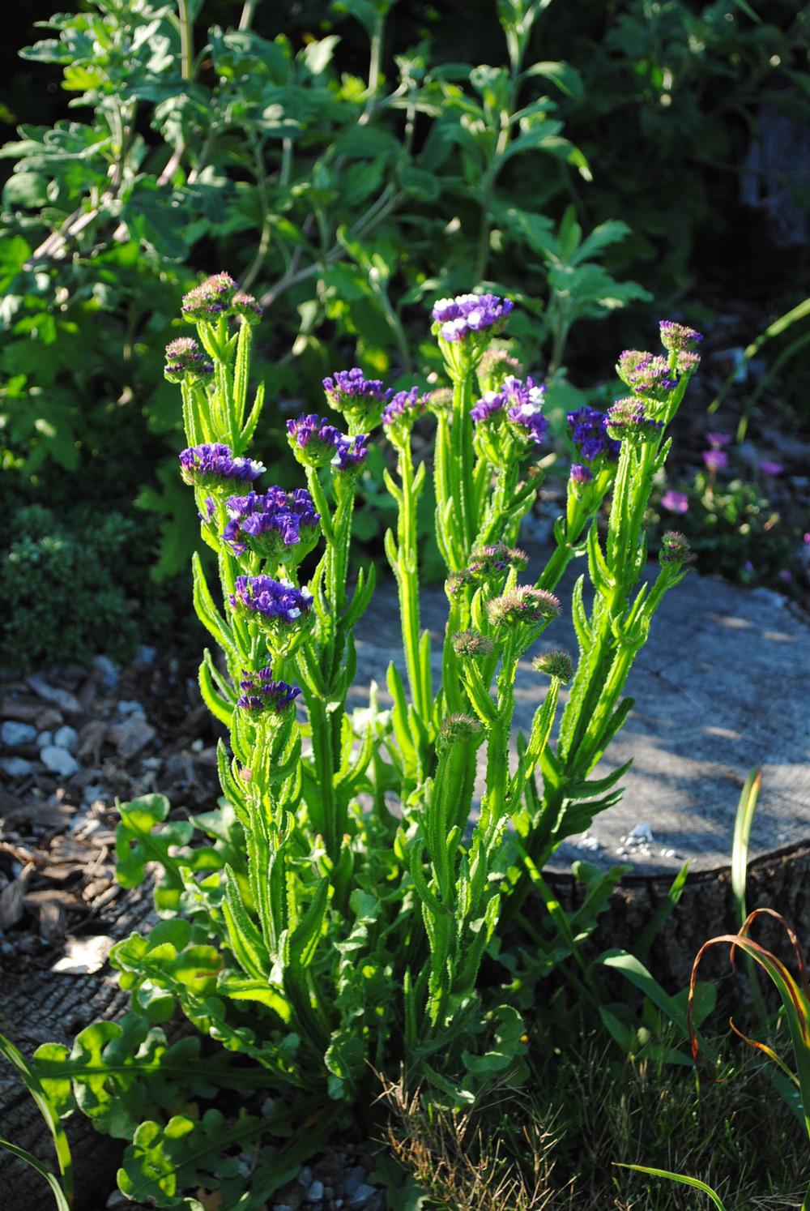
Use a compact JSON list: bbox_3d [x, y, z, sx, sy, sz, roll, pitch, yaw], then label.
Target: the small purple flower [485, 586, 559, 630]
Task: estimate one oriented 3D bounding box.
[{"bbox_3d":[0.061,0.001,1.240,0.037,0.020,0.029,0,25,0],"label":"small purple flower"}]

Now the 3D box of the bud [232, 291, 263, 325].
[{"bbox_3d":[-0.082,-0.155,1.260,0.017,0.017,0.017,0,25,0],"label":"bud"}]

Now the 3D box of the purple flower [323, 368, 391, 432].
[{"bbox_3d":[-0.025,-0.107,1.260,0.035,0.028,0.032,0,29,0],"label":"purple flower"}]

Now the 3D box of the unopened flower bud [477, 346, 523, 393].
[{"bbox_3d":[0.045,-0.113,1.160,0.021,0.016,0.019,0,28,0],"label":"unopened flower bud"}]

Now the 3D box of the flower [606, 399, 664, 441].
[{"bbox_3d":[0.110,-0.089,1.160,0.028,0.014,0.021,0,28,0],"label":"flower"}]

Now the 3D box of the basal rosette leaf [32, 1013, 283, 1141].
[{"bbox_3d":[-0.126,0.239,1.230,0.128,0.033,0.065,0,28,0],"label":"basal rosette leaf"}]

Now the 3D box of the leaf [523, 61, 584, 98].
[{"bbox_3d":[0.125,-0.445,2.050,0.052,0.028,0.032,0,29,0],"label":"leaf"}]

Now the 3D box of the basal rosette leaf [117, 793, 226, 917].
[{"bbox_3d":[-0.126,0.134,1.300,0.059,0.050,0.045,0,28,0],"label":"basal rosette leaf"}]

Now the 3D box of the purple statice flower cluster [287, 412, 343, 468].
[{"bbox_3d":[-0.044,-0.080,1.180,0.026,0.025,0.025,-8,25,0],"label":"purple statice flower cluster"}]

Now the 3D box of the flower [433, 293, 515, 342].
[{"bbox_3d":[0.032,-0.135,1.140,0.039,0.015,0.030,0,28,0],"label":"flower"}]

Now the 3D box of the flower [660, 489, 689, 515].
[{"bbox_3d":[0.212,-0.081,1.900,0.021,0.016,0.020,0,25,0],"label":"flower"}]

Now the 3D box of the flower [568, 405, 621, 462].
[{"bbox_3d":[0.102,-0.091,1.300,0.029,0.029,0.027,0,25,0],"label":"flower"}]

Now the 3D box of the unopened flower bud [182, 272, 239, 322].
[{"bbox_3d":[-0.099,-0.156,1.230,0.029,0.022,0.026,0,29,0],"label":"unopened flower bud"}]

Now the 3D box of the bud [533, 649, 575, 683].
[{"bbox_3d":[0.076,0.031,1.240,0.021,0.015,0.019,0,25,0],"label":"bud"}]

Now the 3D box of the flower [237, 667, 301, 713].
[{"bbox_3d":[-0.068,0.042,1.210,0.031,0.021,0.028,0,25,0],"label":"flower"}]

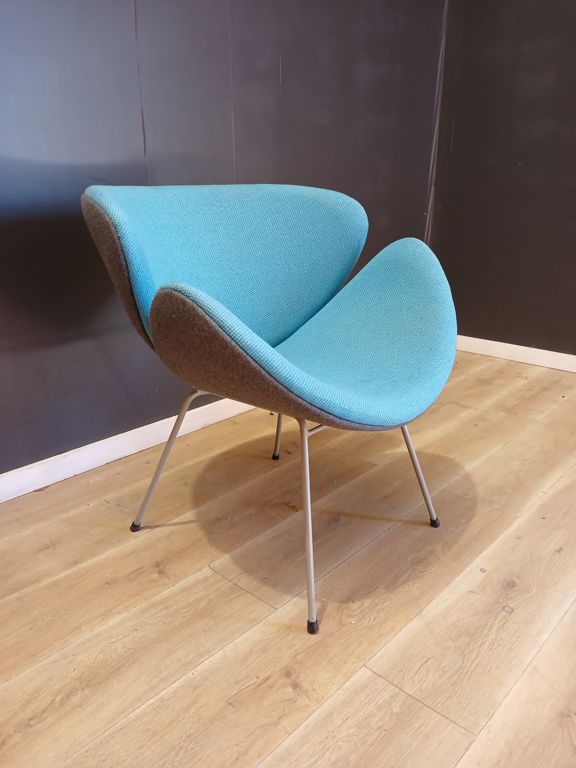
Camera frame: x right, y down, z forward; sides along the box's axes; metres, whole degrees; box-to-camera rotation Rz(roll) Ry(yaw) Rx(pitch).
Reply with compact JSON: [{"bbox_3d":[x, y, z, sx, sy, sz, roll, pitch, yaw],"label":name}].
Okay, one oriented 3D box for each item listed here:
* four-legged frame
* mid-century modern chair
[{"bbox_3d":[-0.001,0.172,1.389,0.553,0.367,0.521,15,24,38],"label":"four-legged frame"},{"bbox_3d":[-0.020,-0.031,1.338,0.711,0.784,0.814,15,24,38],"label":"mid-century modern chair"}]

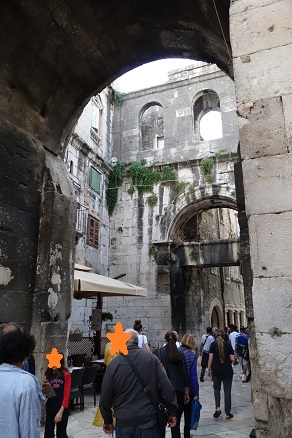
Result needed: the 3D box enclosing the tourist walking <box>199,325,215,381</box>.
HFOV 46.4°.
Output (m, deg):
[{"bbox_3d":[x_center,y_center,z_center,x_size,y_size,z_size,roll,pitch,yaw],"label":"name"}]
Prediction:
[{"bbox_3d":[2.109,4.615,11.621,0.520,1.740,0.450,-5,-19,14],"label":"tourist walking"}]

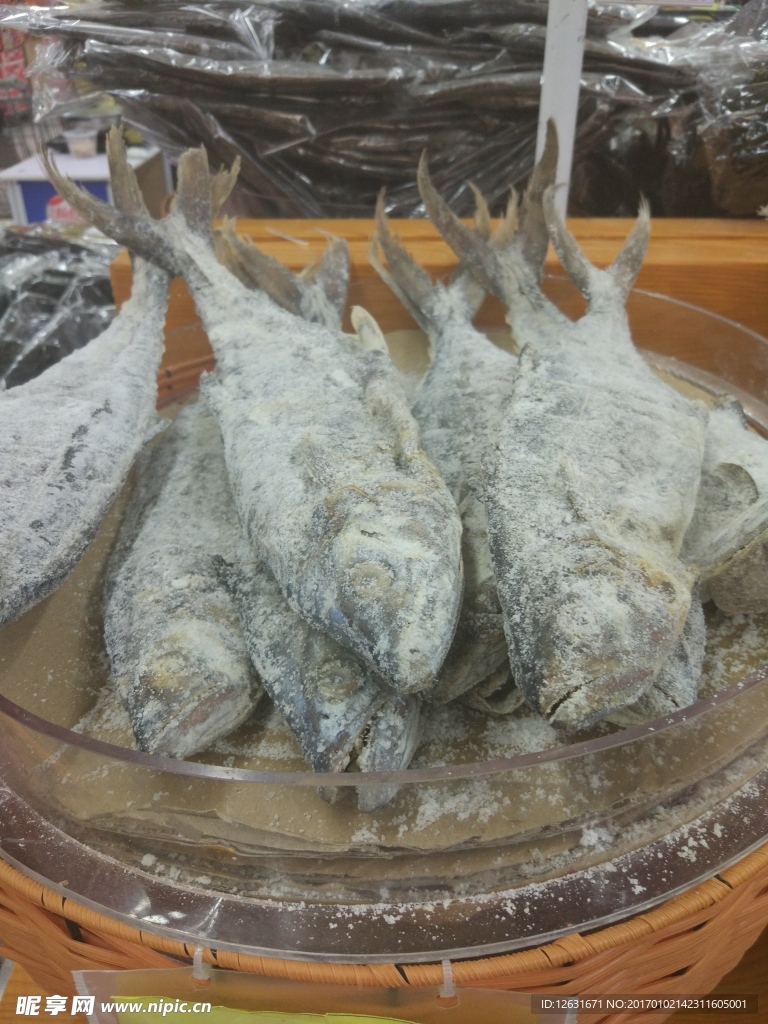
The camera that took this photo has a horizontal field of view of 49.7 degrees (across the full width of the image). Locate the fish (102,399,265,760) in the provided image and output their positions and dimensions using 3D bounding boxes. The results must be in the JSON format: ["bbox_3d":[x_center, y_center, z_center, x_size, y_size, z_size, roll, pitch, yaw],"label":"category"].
[{"bbox_3d":[-0.083,-0.048,0.448,0.090,0.058,0.385,0,47,3],"label":"fish"}]

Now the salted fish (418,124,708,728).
[{"bbox_3d":[0.117,-0.064,0.443,0.108,0.060,0.405,7,47,12],"label":"salted fish"}]

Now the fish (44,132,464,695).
[{"bbox_3d":[-0.071,-0.085,0.423,0.112,0.060,0.420,-16,52,-20],"label":"fish"}]

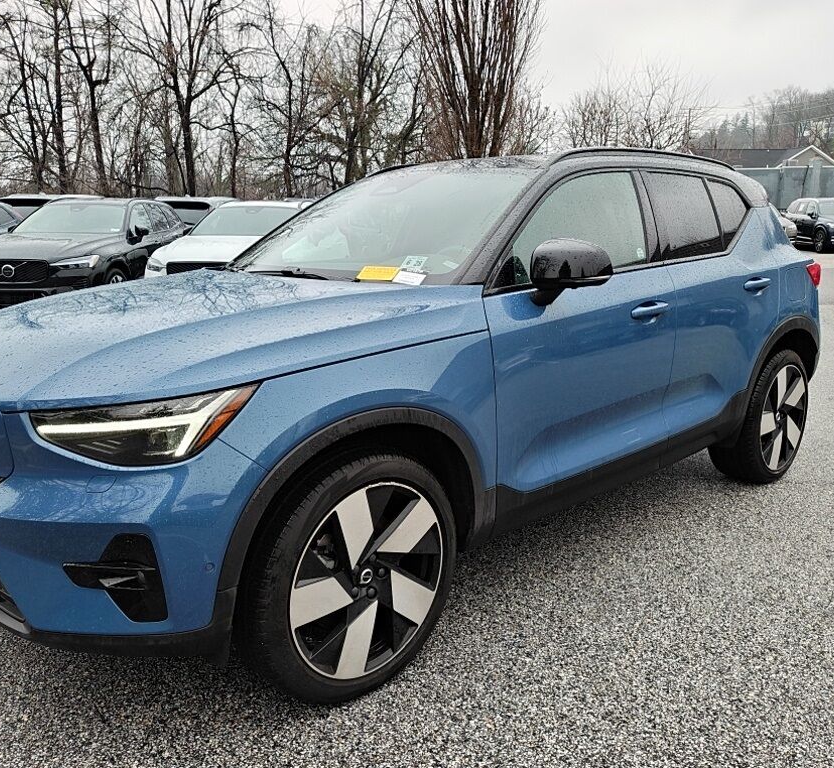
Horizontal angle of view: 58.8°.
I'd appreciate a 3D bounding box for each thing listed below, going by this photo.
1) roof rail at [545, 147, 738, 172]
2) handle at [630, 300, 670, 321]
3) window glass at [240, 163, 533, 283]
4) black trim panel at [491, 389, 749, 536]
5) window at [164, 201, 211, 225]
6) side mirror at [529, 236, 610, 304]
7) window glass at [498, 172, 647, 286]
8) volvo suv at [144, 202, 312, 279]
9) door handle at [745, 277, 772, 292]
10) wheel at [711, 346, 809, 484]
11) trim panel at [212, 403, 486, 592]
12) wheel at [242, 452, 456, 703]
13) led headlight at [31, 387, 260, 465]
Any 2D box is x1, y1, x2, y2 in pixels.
[{"bbox_3d":[1.023,-0.962,3.221,1.530,0.100,0.070,-11,15,-41],"label":"roof rail"},{"bbox_3d":[0.861,-0.277,2.741,0.225,0.055,0.060,-11,15,-41],"label":"handle"},{"bbox_3d":[-0.139,-0.666,3.019,1.440,0.140,0.840,13,48,47],"label":"window glass"},{"bbox_3d":[0.871,0.268,2.910,1.750,0.280,0.100,-10,16,-41],"label":"black trim panel"},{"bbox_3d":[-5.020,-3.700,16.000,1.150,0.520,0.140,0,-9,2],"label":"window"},{"bbox_3d":[0.475,-0.362,2.384,0.190,0.210,0.240,-11,15,-41],"label":"side mirror"},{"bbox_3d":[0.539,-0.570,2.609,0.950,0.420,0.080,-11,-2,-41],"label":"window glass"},{"bbox_3d":[-2.262,-1.935,11.071,2.000,1.660,4.700,1,13,6],"label":"volvo suv"},{"bbox_3d":[1.537,-0.450,3.340,0.220,0.050,0.050,-10,16,-41],"label":"door handle"},{"bbox_3d":[1.810,0.153,3.894,0.710,0.710,0.255,-11,15,-41],"label":"wheel"},{"bbox_3d":[-0.121,0.324,2.010,0.950,0.520,0.110,-10,16,-41],"label":"trim panel"},{"bbox_3d":[-0.195,0.524,2.127,0.715,0.715,0.240,-11,16,-43],"label":"wheel"},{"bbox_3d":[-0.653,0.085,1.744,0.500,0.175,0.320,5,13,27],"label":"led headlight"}]

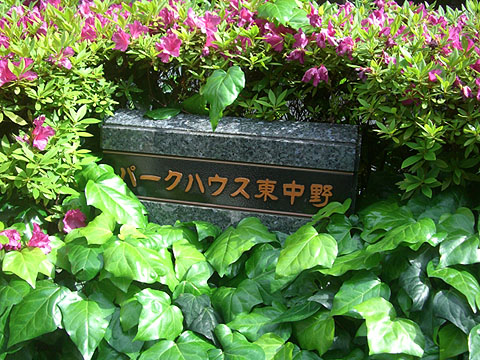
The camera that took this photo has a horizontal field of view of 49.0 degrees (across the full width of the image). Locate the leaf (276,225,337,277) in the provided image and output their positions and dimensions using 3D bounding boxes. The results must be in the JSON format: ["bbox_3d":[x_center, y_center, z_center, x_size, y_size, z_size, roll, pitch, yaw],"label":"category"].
[{"bbox_3d":[0.146,0.167,1.143,0.110,0.030,0.161,42,64,17],"label":"leaf"}]

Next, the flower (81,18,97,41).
[{"bbox_3d":[-0.423,-0.420,1.470,0.050,0.060,0.050,-9,14,-13],"label":"flower"}]

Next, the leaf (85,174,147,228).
[{"bbox_3d":[-0.296,0.054,1.269,0.192,0.030,0.102,37,75,20],"label":"leaf"}]

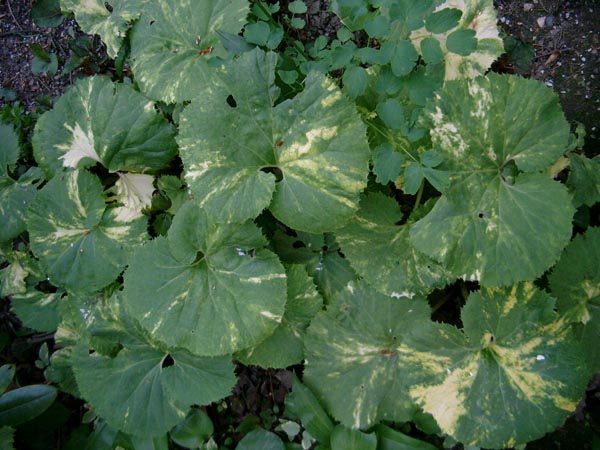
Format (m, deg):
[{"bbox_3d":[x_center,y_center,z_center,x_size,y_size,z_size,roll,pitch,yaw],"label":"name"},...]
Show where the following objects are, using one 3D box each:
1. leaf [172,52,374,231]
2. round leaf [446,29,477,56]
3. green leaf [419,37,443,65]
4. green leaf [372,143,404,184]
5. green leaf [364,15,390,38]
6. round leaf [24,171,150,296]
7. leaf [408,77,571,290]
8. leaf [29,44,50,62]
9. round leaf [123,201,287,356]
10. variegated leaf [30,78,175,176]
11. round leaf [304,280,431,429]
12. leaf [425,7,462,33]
[{"bbox_3d":[-0.041,-0.125,0.950,0.285,0.055,0.285,3,71,1],"label":"leaf"},{"bbox_3d":[0.227,-0.255,0.900,0.044,0.012,0.037,-11,67,-5],"label":"round leaf"},{"bbox_3d":[0.182,-0.241,0.890,0.030,0.011,0.039,-5,66,-2],"label":"green leaf"},{"bbox_3d":[0.115,-0.080,0.830,0.041,0.013,0.054,15,67,6],"label":"green leaf"},{"bbox_3d":[0.135,-0.347,1.120,0.045,0.010,0.047,5,63,3],"label":"green leaf"},{"bbox_3d":[-0.272,0.008,0.820,0.152,0.040,0.150,35,70,11],"label":"round leaf"},{"bbox_3d":[0.240,-0.056,0.800,0.205,0.055,0.270,0,74,3],"label":"leaf"},{"bbox_3d":[-0.426,-0.282,1.050,0.040,0.012,0.026,41,68,12],"label":"leaf"},{"bbox_3d":[-0.110,0.063,0.740,0.190,0.045,0.185,-37,75,-14],"label":"round leaf"},{"bbox_3d":[-0.320,-0.160,1.050,0.235,0.060,0.190,5,62,3],"label":"variegated leaf"},{"bbox_3d":[0.112,0.188,0.940,0.215,0.040,0.220,0,67,0],"label":"round leaf"},{"bbox_3d":[0.246,-0.349,1.100,0.064,0.010,0.042,-26,66,-12],"label":"leaf"}]

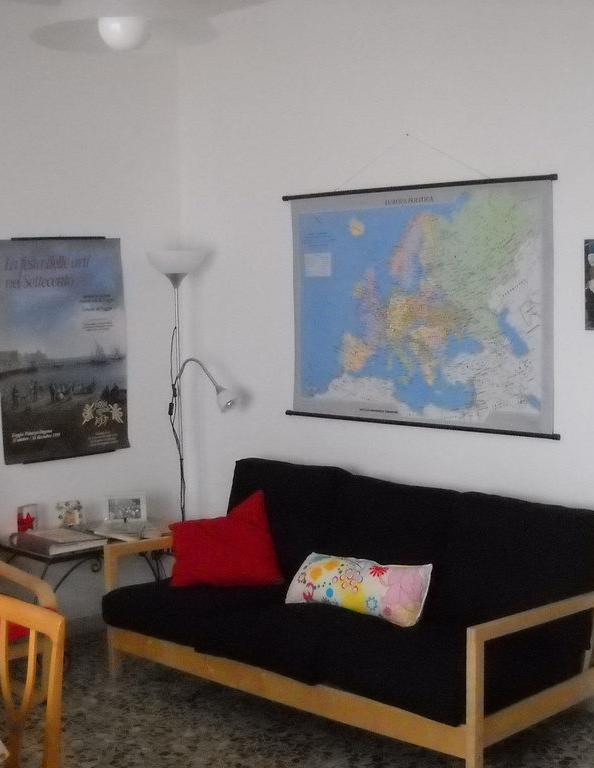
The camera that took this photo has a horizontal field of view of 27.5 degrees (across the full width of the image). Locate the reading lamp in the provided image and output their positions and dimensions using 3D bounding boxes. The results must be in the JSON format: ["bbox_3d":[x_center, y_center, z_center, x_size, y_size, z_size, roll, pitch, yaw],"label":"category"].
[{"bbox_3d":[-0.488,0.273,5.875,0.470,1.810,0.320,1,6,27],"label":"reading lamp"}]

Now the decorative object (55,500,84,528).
[{"bbox_3d":[-1.052,0.601,5.583,0.033,0.128,0.138,4,6,42],"label":"decorative object"}]

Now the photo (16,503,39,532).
[{"bbox_3d":[-1.206,0.605,5.415,0.035,0.138,0.097,4,6,42],"label":"photo"}]

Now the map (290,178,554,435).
[{"bbox_3d":[0.475,-0.322,5.120,1.434,0.987,0.030,4,7,44],"label":"map"}]

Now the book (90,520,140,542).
[{"bbox_3d":[-0.795,0.668,5.363,0.250,0.033,0.170,4,7,44],"label":"book"}]

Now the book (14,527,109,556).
[{"bbox_3d":[-1.029,0.677,5.245,0.290,0.046,0.275,4,7,44],"label":"book"}]

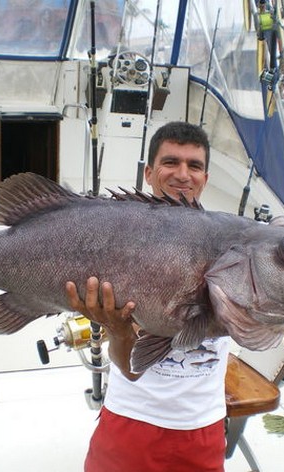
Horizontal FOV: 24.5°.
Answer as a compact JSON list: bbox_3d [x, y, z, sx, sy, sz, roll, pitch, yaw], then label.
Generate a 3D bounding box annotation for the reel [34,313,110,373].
[{"bbox_3d":[-0.248,0.375,2.320,0.245,0.195,0.160,-2,9,-20],"label":"reel"}]

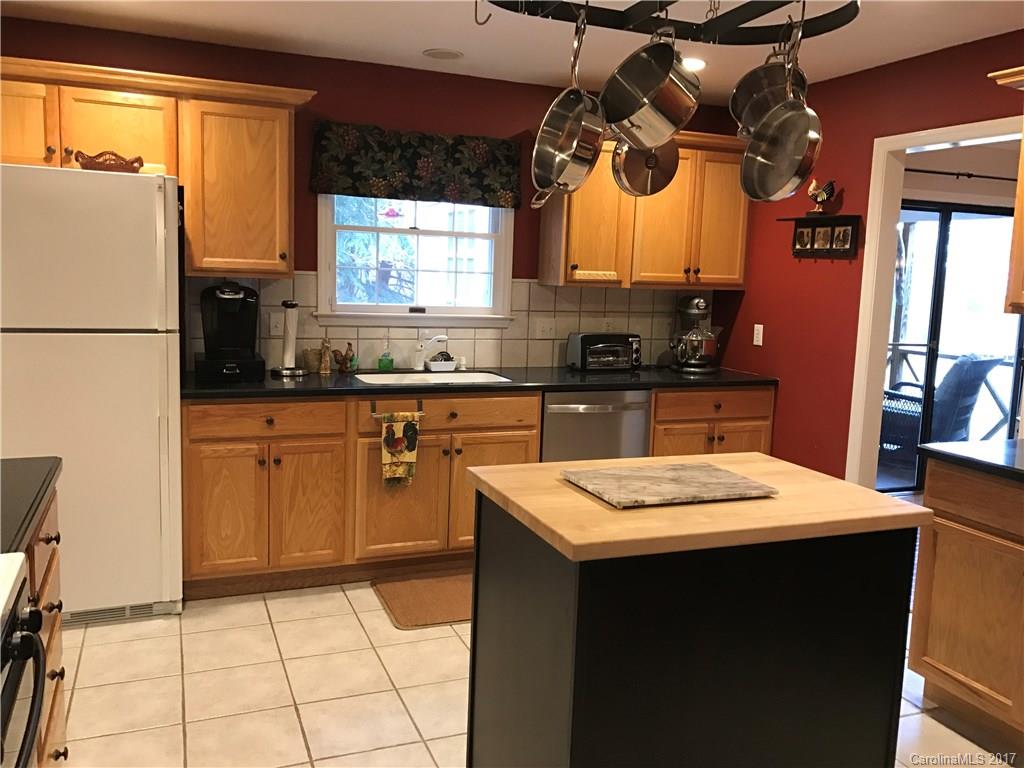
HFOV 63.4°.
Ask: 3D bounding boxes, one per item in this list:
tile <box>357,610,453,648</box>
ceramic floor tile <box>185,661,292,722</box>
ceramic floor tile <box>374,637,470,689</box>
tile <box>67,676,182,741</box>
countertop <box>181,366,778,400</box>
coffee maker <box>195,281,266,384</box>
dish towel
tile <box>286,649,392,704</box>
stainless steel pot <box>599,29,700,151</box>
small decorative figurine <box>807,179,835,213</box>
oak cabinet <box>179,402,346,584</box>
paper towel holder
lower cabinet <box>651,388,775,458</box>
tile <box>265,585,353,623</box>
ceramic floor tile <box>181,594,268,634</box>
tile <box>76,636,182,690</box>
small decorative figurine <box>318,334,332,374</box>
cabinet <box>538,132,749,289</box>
[{"bbox_3d":[-0.440,0.989,3.394,0.332,0.010,0.332,-1,8,-22],"label":"tile"},{"bbox_3d":[-0.923,1.033,2.790,0.331,0.010,0.331,-1,8,-22],"label":"ceramic floor tile"},{"bbox_3d":[-0.305,1.026,3.059,0.330,0.010,0.330,-1,8,-23],"label":"ceramic floor tile"},{"bbox_3d":[-1.237,1.044,2.671,0.330,0.010,0.330,-1,8,-23],"label":"tile"},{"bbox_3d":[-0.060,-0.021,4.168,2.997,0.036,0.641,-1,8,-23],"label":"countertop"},{"bbox_3d":[-1.260,-0.239,3.685,0.290,0.427,0.340,-1,8,-22],"label":"coffee maker"},{"bbox_3d":[-0.491,0.292,3.645,0.162,0.339,0.035,-1,8,-22],"label":"dish towel"},{"bbox_3d":[-0.616,1.032,2.930,0.330,0.010,0.330,-1,8,-23],"label":"tile"},{"bbox_3d":[0.350,-0.725,2.098,0.127,0.320,0.240,30,11,-35],"label":"stainless steel pot"},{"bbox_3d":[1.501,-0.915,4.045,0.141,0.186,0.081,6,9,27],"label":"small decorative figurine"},{"bbox_3d":[-1.140,0.394,3.783,0.687,0.767,0.610,-1,8,-23],"label":"oak cabinet"},{"bbox_3d":[-1.032,-0.218,3.886,0.165,0.350,0.164,-1,8,-22],"label":"paper towel holder"},{"bbox_3d":[0.938,0.418,4.622,0.755,0.878,0.620,-1,8,-22],"label":"lower cabinet"},{"bbox_3d":[-0.881,0.949,3.575,0.332,0.010,0.332,-1,8,-22],"label":"tile"},{"bbox_3d":[-1.194,0.955,3.446,0.332,0.010,0.332,-1,8,-22],"label":"ceramic floor tile"},{"bbox_3d":[-1.365,0.999,2.978,0.330,0.010,0.330,-1,8,-23],"label":"tile"},{"bbox_3d":[-0.908,-0.141,4.028,0.054,0.178,0.052,-1,8,-23],"label":"small decorative figurine"},{"bbox_3d":[0.749,-0.935,4.523,1.153,0.816,0.332,-1,8,-22],"label":"cabinet"}]

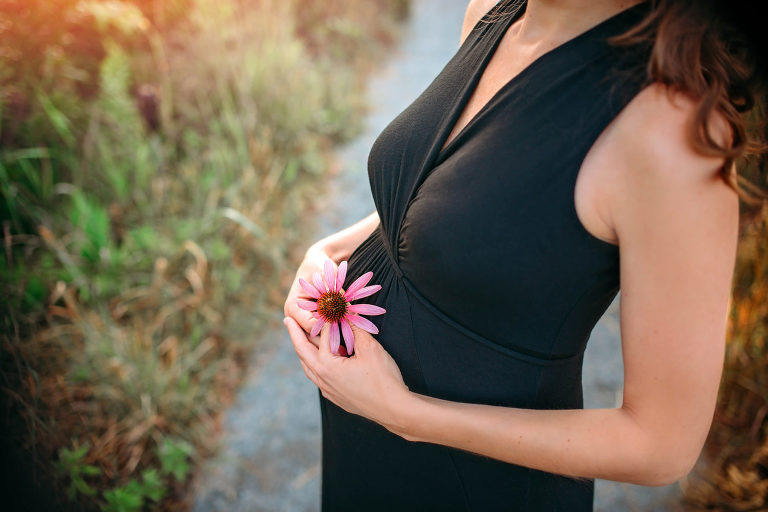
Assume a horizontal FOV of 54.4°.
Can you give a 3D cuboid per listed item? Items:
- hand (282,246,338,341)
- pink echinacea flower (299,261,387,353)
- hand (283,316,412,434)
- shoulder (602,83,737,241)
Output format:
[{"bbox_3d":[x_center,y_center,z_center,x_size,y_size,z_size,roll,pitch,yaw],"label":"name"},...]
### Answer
[{"bbox_3d":[-0.076,0.044,0.830,0.060,0.080,0.115,16,57,-12],"label":"hand"},{"bbox_3d":[-0.045,0.053,0.775,0.092,0.092,0.035,0,-7,18],"label":"pink echinacea flower"},{"bbox_3d":[-0.033,0.121,0.790,0.160,0.080,0.060,39,16,17],"label":"hand"},{"bbox_3d":[0.251,-0.083,0.660,0.110,0.140,0.105,-9,27,-18],"label":"shoulder"}]

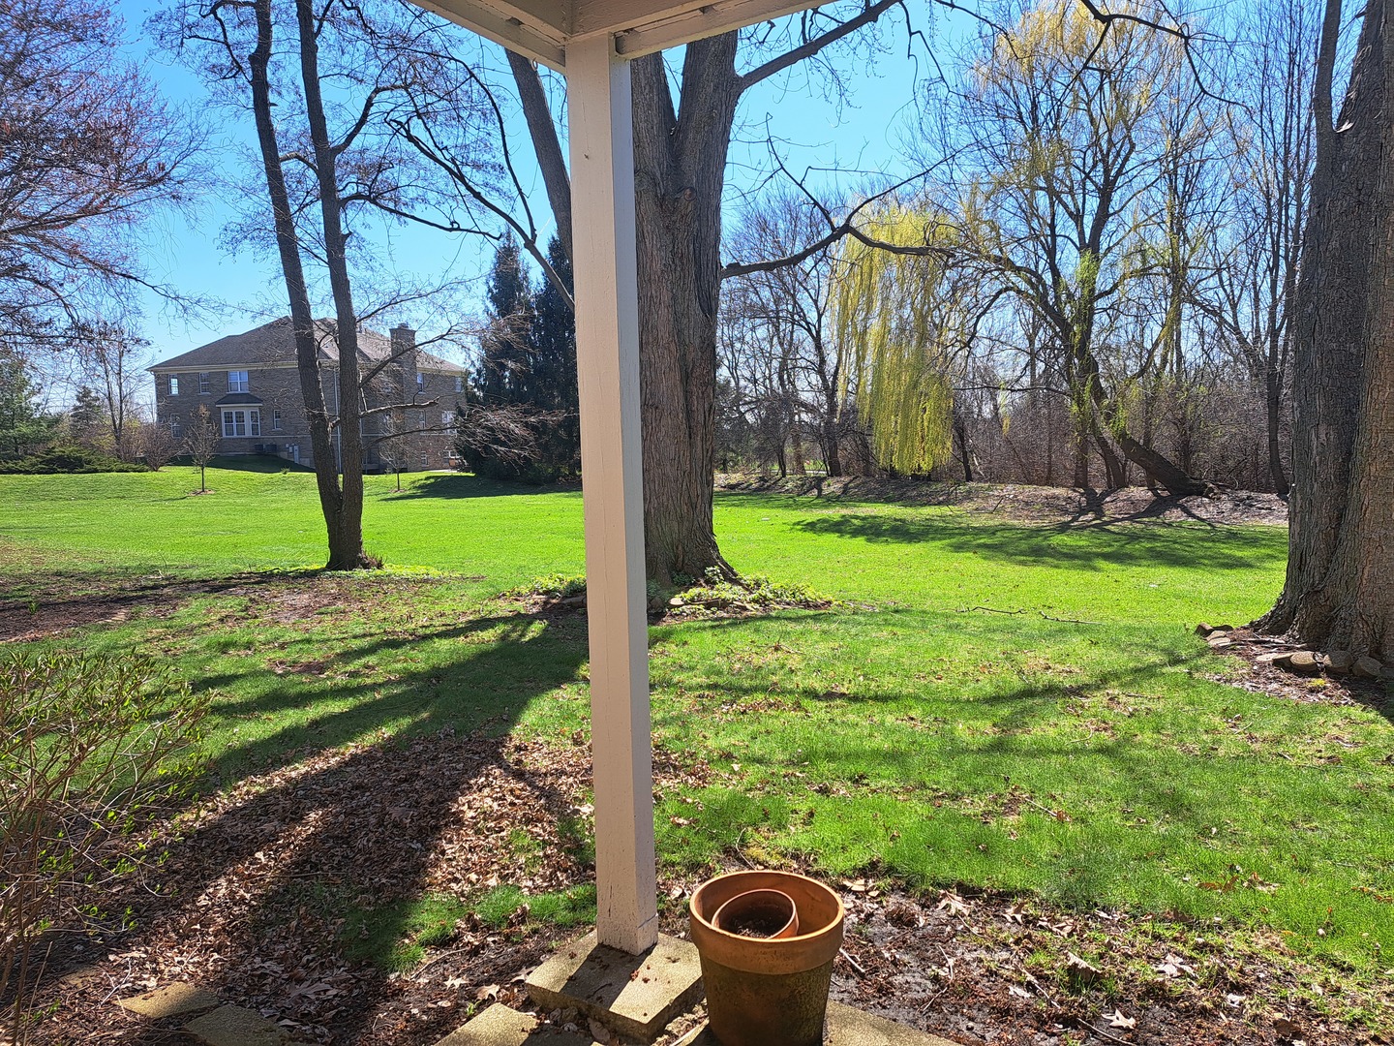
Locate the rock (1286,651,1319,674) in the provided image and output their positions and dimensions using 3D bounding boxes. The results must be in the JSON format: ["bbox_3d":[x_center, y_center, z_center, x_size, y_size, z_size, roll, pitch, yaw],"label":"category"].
[{"bbox_3d":[3.861,0.883,6.160,0.180,0.105,0.180,2,6,32],"label":"rock"}]

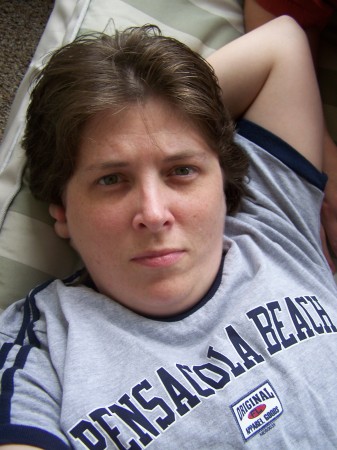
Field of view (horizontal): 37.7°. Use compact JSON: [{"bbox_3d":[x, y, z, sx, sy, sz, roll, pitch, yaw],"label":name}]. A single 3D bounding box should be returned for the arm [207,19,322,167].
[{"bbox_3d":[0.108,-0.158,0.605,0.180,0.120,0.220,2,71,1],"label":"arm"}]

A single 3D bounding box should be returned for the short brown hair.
[{"bbox_3d":[-0.031,-0.103,0.510,0.215,0.175,0.205,-7,92,-2],"label":"short brown hair"}]

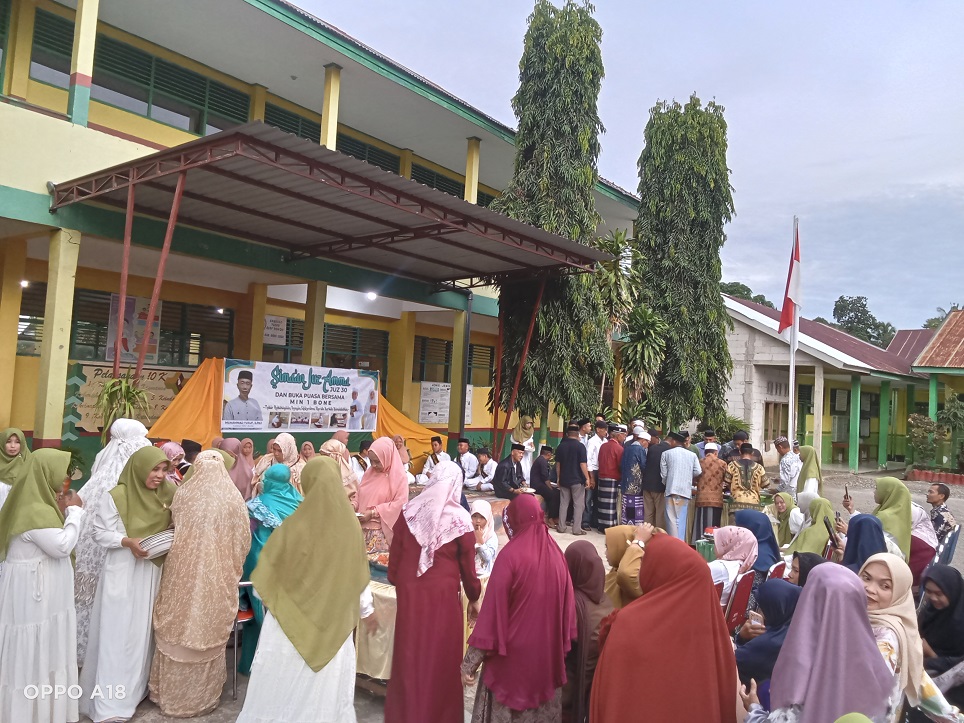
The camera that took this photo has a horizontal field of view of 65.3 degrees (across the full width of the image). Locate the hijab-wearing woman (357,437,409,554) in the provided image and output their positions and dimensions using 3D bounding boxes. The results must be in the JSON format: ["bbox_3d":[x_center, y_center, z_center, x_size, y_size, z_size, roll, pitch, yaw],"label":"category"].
[{"bbox_3d":[-0.797,1.408,6.150,0.470,1.560,0.400,0,-5,41],"label":"hijab-wearing woman"}]

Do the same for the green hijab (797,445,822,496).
[{"bbox_3d":[4.773,1.593,10.978,0.380,0.760,0.400,1,-4,21],"label":"green hijab"}]

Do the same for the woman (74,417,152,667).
[{"bbox_3d":[-2.443,1.210,5.001,0.520,1.640,0.420,2,-3,12],"label":"woman"}]

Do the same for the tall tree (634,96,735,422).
[{"bbox_3d":[5.063,-1.708,18.800,2.400,10.000,2.400,2,-4,16],"label":"tall tree"}]

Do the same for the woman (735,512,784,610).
[{"bbox_3d":[1.778,1.673,5.416,0.700,1.230,0.480,0,-5,38],"label":"woman"}]

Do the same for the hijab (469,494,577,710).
[{"bbox_3d":[0.187,1.083,3.380,0.440,0.930,0.360,4,-3,-17],"label":"hijab"}]

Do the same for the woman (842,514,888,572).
[{"bbox_3d":[2.699,1.728,5.562,0.480,1.216,0.750,5,-4,-35],"label":"woman"}]

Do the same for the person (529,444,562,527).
[{"bbox_3d":[1.042,1.911,11.601,0.700,1.250,0.480,4,-3,-30],"label":"person"}]

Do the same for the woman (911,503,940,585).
[{"bbox_3d":[3.249,1.721,5.997,0.720,1.250,0.500,1,-3,23],"label":"woman"}]

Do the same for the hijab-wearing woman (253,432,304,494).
[{"bbox_3d":[-1.895,1.445,7.000,0.540,1.530,0.420,1,-4,25],"label":"hijab-wearing woman"}]

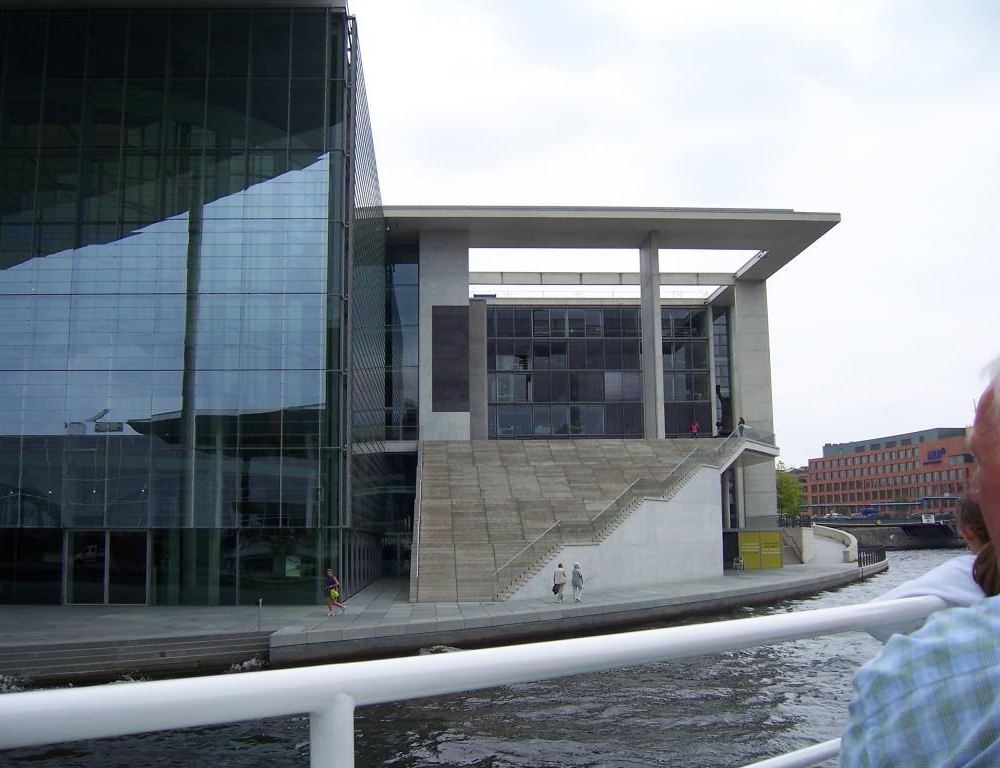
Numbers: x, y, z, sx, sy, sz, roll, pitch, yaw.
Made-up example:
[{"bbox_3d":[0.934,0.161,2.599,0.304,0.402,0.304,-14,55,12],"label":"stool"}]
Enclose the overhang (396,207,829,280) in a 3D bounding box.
[{"bbox_3d":[8.310,-11.960,95.050,37.300,1.000,21.700,0,-8,-4],"label":"overhang"}]

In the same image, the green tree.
[{"bbox_3d":[36.530,13.670,136.000,4.000,7.200,4.000,0,-8,-4],"label":"green tree"}]

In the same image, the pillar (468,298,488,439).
[{"bbox_3d":[-2.300,-1.270,109.990,2.120,15.580,1.200,0,-8,-4],"label":"pillar"}]

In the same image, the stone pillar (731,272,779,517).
[{"bbox_3d":[24.940,1.820,103.590,2.990,24.380,0.800,0,-8,-4],"label":"stone pillar"}]

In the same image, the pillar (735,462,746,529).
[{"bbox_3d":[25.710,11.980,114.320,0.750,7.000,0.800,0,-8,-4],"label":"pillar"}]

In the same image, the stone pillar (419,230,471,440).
[{"bbox_3d":[-4.480,-3.920,86.540,4.040,17.180,1.600,0,-8,-4],"label":"stone pillar"}]

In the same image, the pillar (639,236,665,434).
[{"bbox_3d":[12.700,-3.730,89.220,0.680,17.180,5.000,0,-8,-4],"label":"pillar"}]

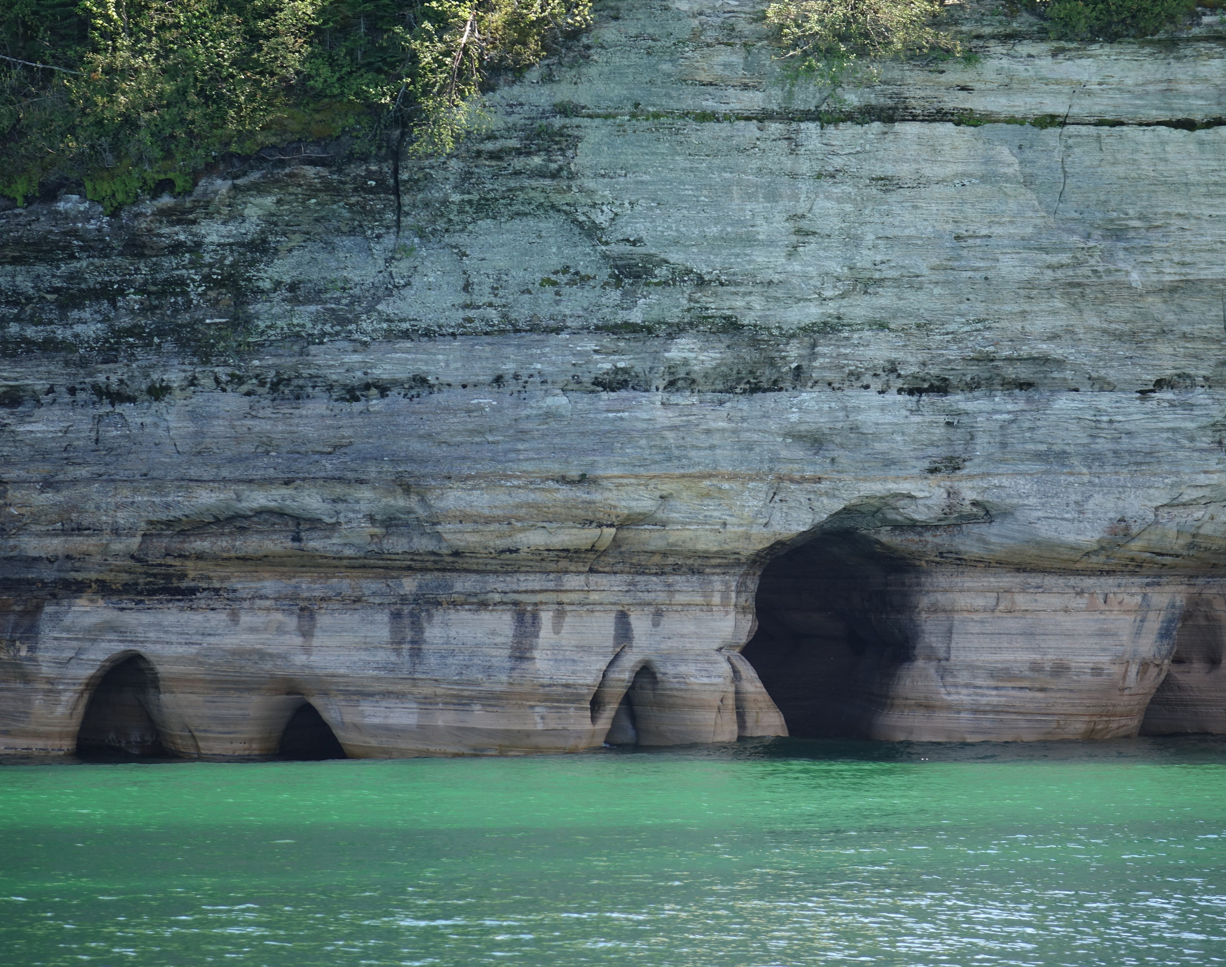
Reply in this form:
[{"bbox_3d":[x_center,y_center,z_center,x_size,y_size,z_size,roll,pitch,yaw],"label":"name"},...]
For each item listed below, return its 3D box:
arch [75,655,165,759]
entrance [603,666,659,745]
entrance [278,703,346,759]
[{"bbox_3d":[-9.363,4.227,153.750,1.743,1.958,1.500,0,0,0],"label":"arch"},{"bbox_3d":[0.359,4.398,159.550,1.096,1.565,1.100,0,0,-5],"label":"entrance"},{"bbox_3d":[-5.724,4.709,153.600,1.356,1.119,1.200,0,0,8],"label":"entrance"}]

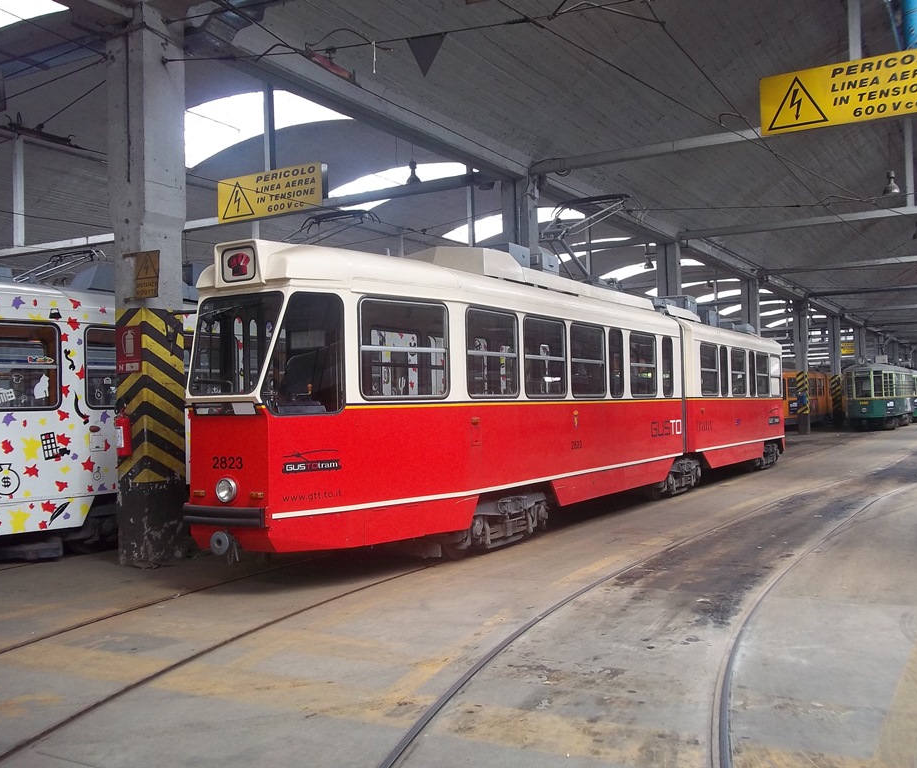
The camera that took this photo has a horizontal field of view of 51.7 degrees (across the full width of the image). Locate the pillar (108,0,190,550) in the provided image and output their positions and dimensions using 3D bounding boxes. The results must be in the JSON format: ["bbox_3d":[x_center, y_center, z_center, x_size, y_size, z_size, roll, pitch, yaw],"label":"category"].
[{"bbox_3d":[-3.334,-0.998,10.236,0.543,5.806,0.562,-2,-1,31],"label":"pillar"}]

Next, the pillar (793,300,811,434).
[{"bbox_3d":[14.975,-0.724,41.222,0.543,5.806,0.562,-2,-1,31],"label":"pillar"}]

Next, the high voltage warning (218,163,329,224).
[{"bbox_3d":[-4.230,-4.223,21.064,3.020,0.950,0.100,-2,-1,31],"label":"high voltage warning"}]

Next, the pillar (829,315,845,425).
[{"bbox_3d":[19.552,-0.655,48.968,0.543,5.806,0.562,-2,-1,31],"label":"pillar"}]

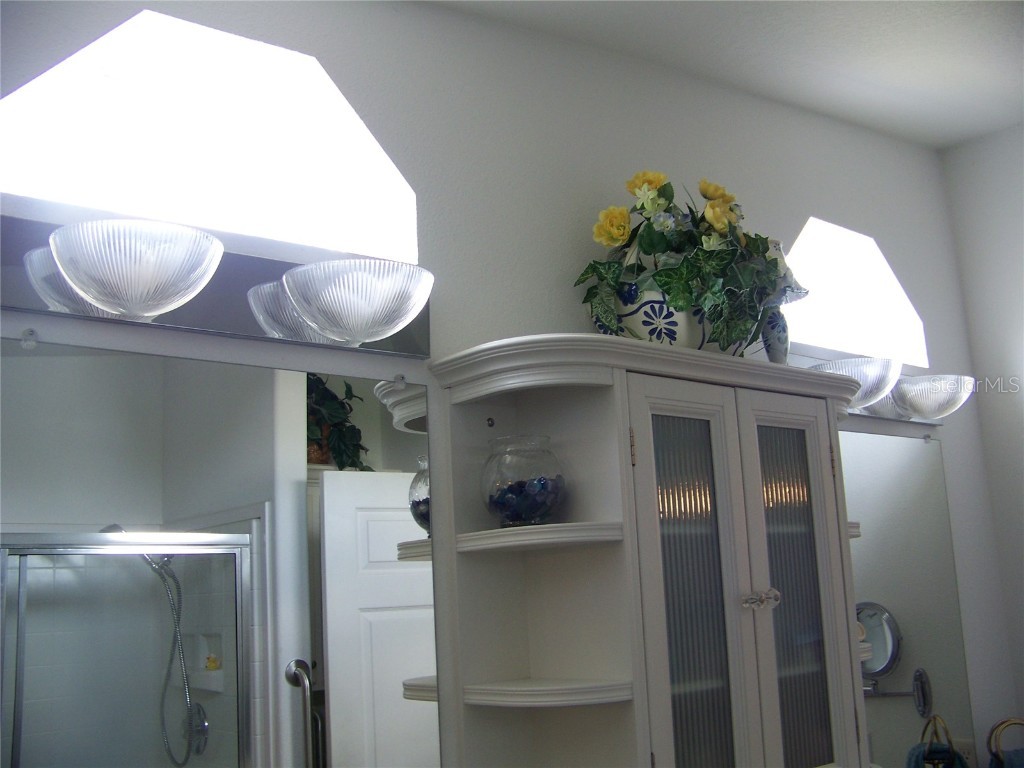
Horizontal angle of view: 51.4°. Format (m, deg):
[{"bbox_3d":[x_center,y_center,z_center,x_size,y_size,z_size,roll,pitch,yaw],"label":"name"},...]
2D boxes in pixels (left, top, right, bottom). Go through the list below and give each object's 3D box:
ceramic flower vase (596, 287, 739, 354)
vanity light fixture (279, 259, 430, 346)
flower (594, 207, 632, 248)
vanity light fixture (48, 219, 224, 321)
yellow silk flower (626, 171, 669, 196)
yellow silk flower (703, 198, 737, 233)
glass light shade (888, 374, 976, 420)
[{"bbox_3d":[0.266,-0.080,1.800,0.242,0.121,0.220,-2,-11,0],"label":"ceramic flower vase"},{"bbox_3d":[-0.200,-0.101,1.459,0.201,0.089,0.155,6,-14,-38],"label":"vanity light fixture"},{"bbox_3d":[0.161,-0.253,1.708,0.061,0.062,0.048,-3,-11,6],"label":"flower"},{"bbox_3d":[-0.437,-0.127,1.270,0.201,0.089,0.155,6,-14,-38],"label":"vanity light fixture"},{"bbox_3d":[0.232,-0.341,1.820,0.067,0.048,0.059,-4,-11,8],"label":"yellow silk flower"},{"bbox_3d":[0.368,-0.299,1.888,0.059,0.059,0.053,-5,-11,12],"label":"yellow silk flower"},{"bbox_3d":[0.958,0.037,2.379,0.201,0.089,0.155,6,-14,-38],"label":"glass light shade"}]

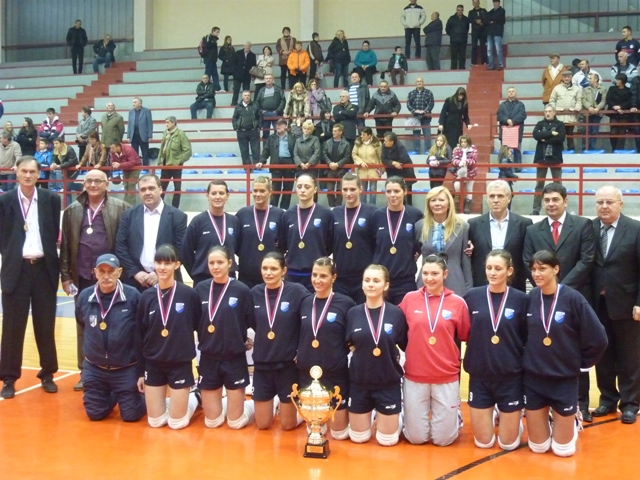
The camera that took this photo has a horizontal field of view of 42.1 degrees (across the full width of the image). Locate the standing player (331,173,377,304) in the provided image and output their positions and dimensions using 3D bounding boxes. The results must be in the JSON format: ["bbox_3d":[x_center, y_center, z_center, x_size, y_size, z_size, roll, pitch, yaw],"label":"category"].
[{"bbox_3d":[0.251,0.387,6.480,0.500,1.820,0.320,0,4,2],"label":"standing player"}]

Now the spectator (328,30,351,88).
[{"bbox_3d":[0.555,-5.014,23.153,0.600,1.620,0.420,-2,4,-30],"label":"spectator"}]

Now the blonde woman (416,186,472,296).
[{"bbox_3d":[0.926,0.429,6.288,0.480,1.662,0.320,1,4,18],"label":"blonde woman"}]

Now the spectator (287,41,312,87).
[{"bbox_3d":[-0.593,-4.719,22.455,0.600,1.260,0.580,0,4,8],"label":"spectator"}]

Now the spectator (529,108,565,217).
[{"bbox_3d":[3.744,-1.318,13.633,0.580,1.814,0.420,1,3,16],"label":"spectator"}]

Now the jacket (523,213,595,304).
[{"bbox_3d":[1.757,0.191,6.103,0.540,0.770,0.340,2,4,25],"label":"jacket"}]

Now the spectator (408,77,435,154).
[{"bbox_3d":[2.235,-2.709,18.370,0.580,1.740,0.360,0,4,8],"label":"spectator"}]

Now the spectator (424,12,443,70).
[{"bbox_3d":[2.961,-5.134,21.762,0.500,1.660,0.450,-2,4,-30],"label":"spectator"}]

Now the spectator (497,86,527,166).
[{"bbox_3d":[3.702,-2.105,16.225,0.580,1.740,0.360,1,4,12],"label":"spectator"}]

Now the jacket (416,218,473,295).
[{"bbox_3d":[0.943,0.190,6.273,0.460,0.720,0.300,1,4,18],"label":"jacket"}]

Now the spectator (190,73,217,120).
[{"bbox_3d":[-3.036,-3.703,21.716,0.660,1.170,0.750,1,4,12],"label":"spectator"}]

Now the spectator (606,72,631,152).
[{"bbox_3d":[6.200,-2.618,17.273,0.540,1.660,0.360,2,4,28],"label":"spectator"}]

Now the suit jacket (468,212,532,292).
[{"bbox_3d":[1.341,0.175,6.202,0.540,0.760,0.320,1,4,13],"label":"suit jacket"}]

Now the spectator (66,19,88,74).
[{"bbox_3d":[-7.583,-6.018,26.069,0.560,1.748,0.360,0,3,5],"label":"spectator"}]

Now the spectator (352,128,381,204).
[{"bbox_3d":[0.841,-1.257,15.107,0.500,1.580,0.380,1,4,14],"label":"spectator"}]

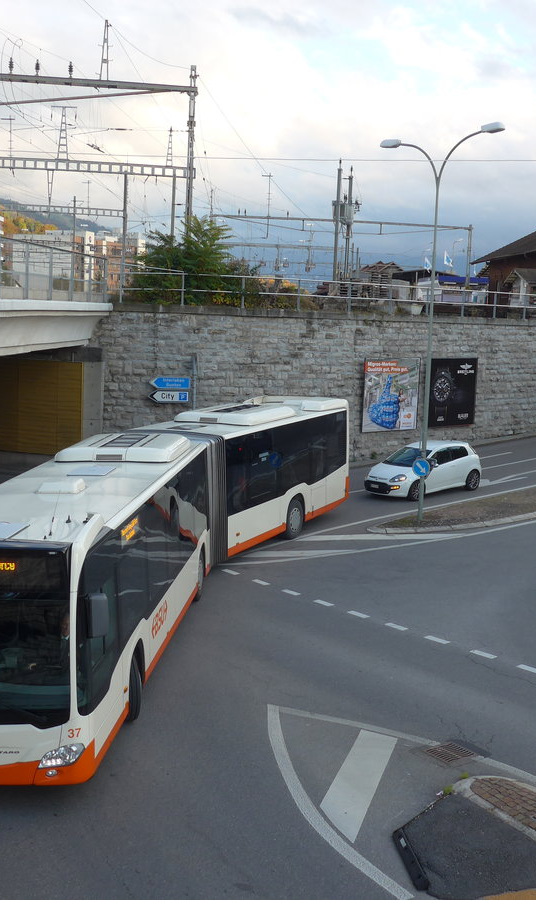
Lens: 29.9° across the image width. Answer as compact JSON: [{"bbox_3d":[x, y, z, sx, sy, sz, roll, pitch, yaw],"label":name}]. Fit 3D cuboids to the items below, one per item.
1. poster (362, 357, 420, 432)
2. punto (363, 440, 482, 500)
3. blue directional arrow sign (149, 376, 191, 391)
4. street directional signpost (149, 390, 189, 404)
[{"bbox_3d":[4.404,-1.957,35.608,2.720,2.600,0.100,-3,9,-37],"label":"poster"},{"bbox_3d":[4.607,0.527,29.923,4.060,1.490,1.690,-6,11,-41],"label":"punto"},{"bbox_3d":[-2.860,-1.951,29.400,1.240,0.360,0.100,0,8,-18],"label":"blue directional arrow sign"},{"bbox_3d":[-2.904,-1.541,29.400,1.240,0.380,0.100,0,8,-18],"label":"street directional signpost"}]

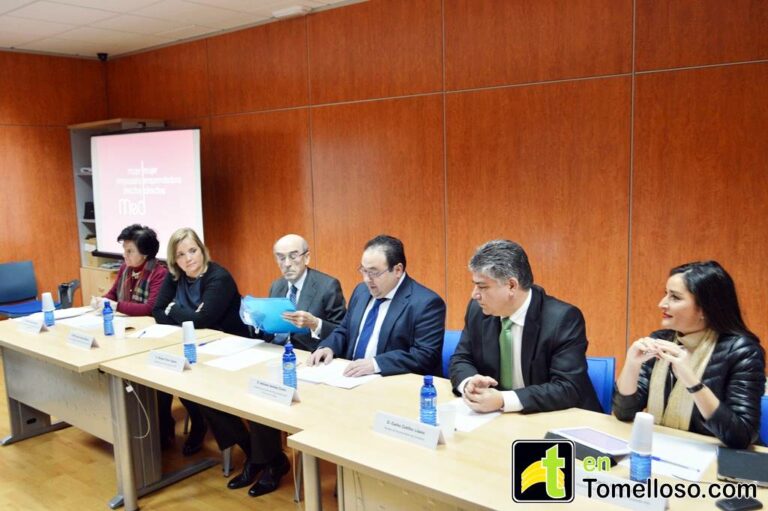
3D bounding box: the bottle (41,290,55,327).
[{"bbox_3d":[-2.016,0.324,4.237,0.068,0.210,0.068,5,10,40],"label":"bottle"}]

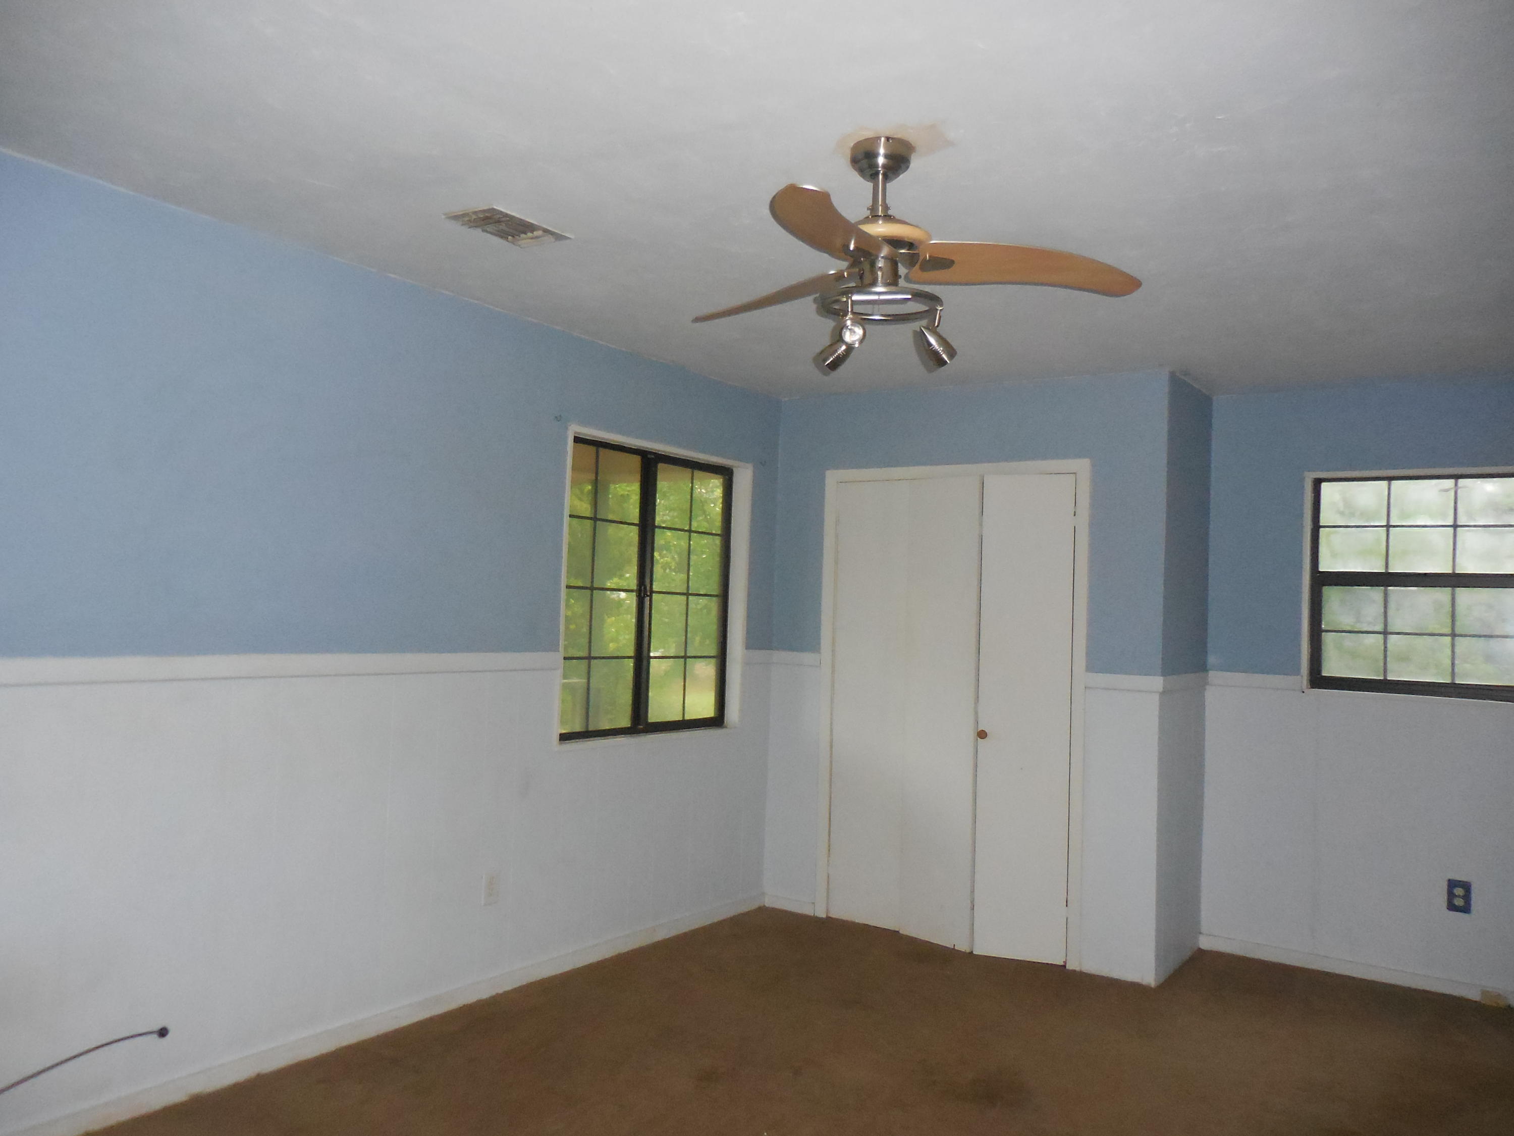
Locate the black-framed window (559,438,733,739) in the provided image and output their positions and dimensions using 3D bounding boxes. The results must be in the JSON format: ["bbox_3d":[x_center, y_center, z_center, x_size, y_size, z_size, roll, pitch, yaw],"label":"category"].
[{"bbox_3d":[-0.458,0.107,4.681,0.090,1.200,1.110,0,-3,36],"label":"black-framed window"}]

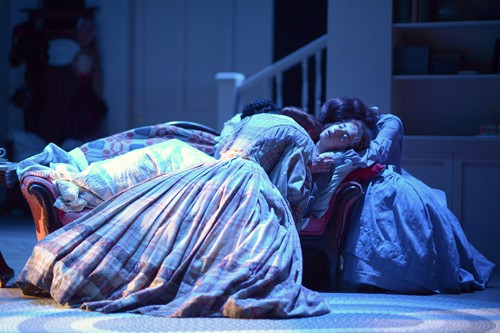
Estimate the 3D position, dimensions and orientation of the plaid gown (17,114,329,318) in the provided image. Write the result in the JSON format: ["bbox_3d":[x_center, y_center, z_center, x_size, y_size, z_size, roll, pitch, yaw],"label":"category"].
[{"bbox_3d":[-0.232,0.159,5.409,1.600,0.840,1.150,1,2,0],"label":"plaid gown"}]

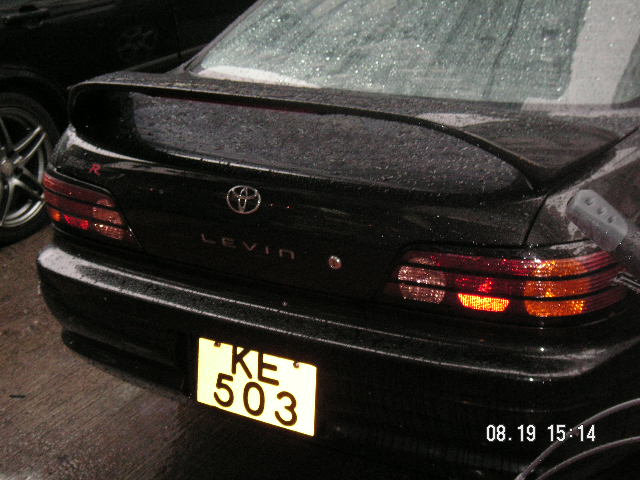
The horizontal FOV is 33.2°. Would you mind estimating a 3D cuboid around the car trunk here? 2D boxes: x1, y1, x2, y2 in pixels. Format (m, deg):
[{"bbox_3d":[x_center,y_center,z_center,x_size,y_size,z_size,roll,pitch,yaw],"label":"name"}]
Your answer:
[{"bbox_3d":[-0.026,-0.177,2.536,1.287,0.427,0.626,10,20,31],"label":"car trunk"}]

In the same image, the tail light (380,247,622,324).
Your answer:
[{"bbox_3d":[0.374,0.071,2.179,0.451,0.138,0.246,10,20,31],"label":"tail light"}]

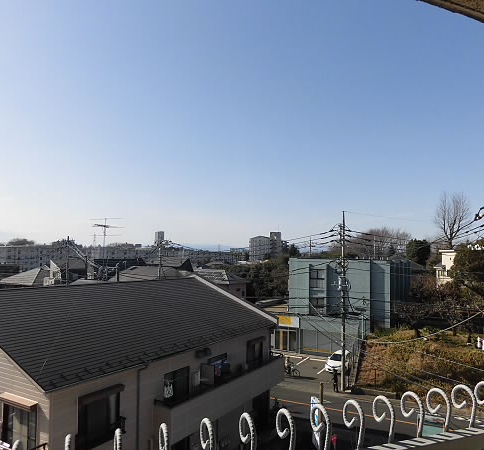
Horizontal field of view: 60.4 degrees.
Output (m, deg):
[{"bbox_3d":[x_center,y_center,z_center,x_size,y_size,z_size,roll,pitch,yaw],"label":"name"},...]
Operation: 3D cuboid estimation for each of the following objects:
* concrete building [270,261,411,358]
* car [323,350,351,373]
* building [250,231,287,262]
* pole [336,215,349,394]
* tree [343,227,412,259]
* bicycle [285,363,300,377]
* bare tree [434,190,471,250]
[{"bbox_3d":[10.695,8.210,43.850,11.600,9.400,11.000,-2,-4,29],"label":"concrete building"},{"bbox_3d":[8.450,11.621,35.711,1.690,1.520,3.950,-2,-4,26],"label":"car"},{"bbox_3d":[18.083,17.712,294.473,25.000,24.500,17.000,-1,-4,20],"label":"building"},{"bbox_3d":[7.200,5.574,30.499,0.850,12.900,0.850,-2,-4,30],"label":"pole"},{"bbox_3d":[30.944,8.362,94.655,15.000,15.800,14.000,-1,-4,19],"label":"tree"},{"bbox_3d":[4.030,11.689,33.402,1.720,1.080,0.580,-1,-4,21],"label":"bicycle"},{"bbox_3d":[34.409,3.687,67.905,5.500,18.000,5.500,-2,-4,27],"label":"bare tree"}]

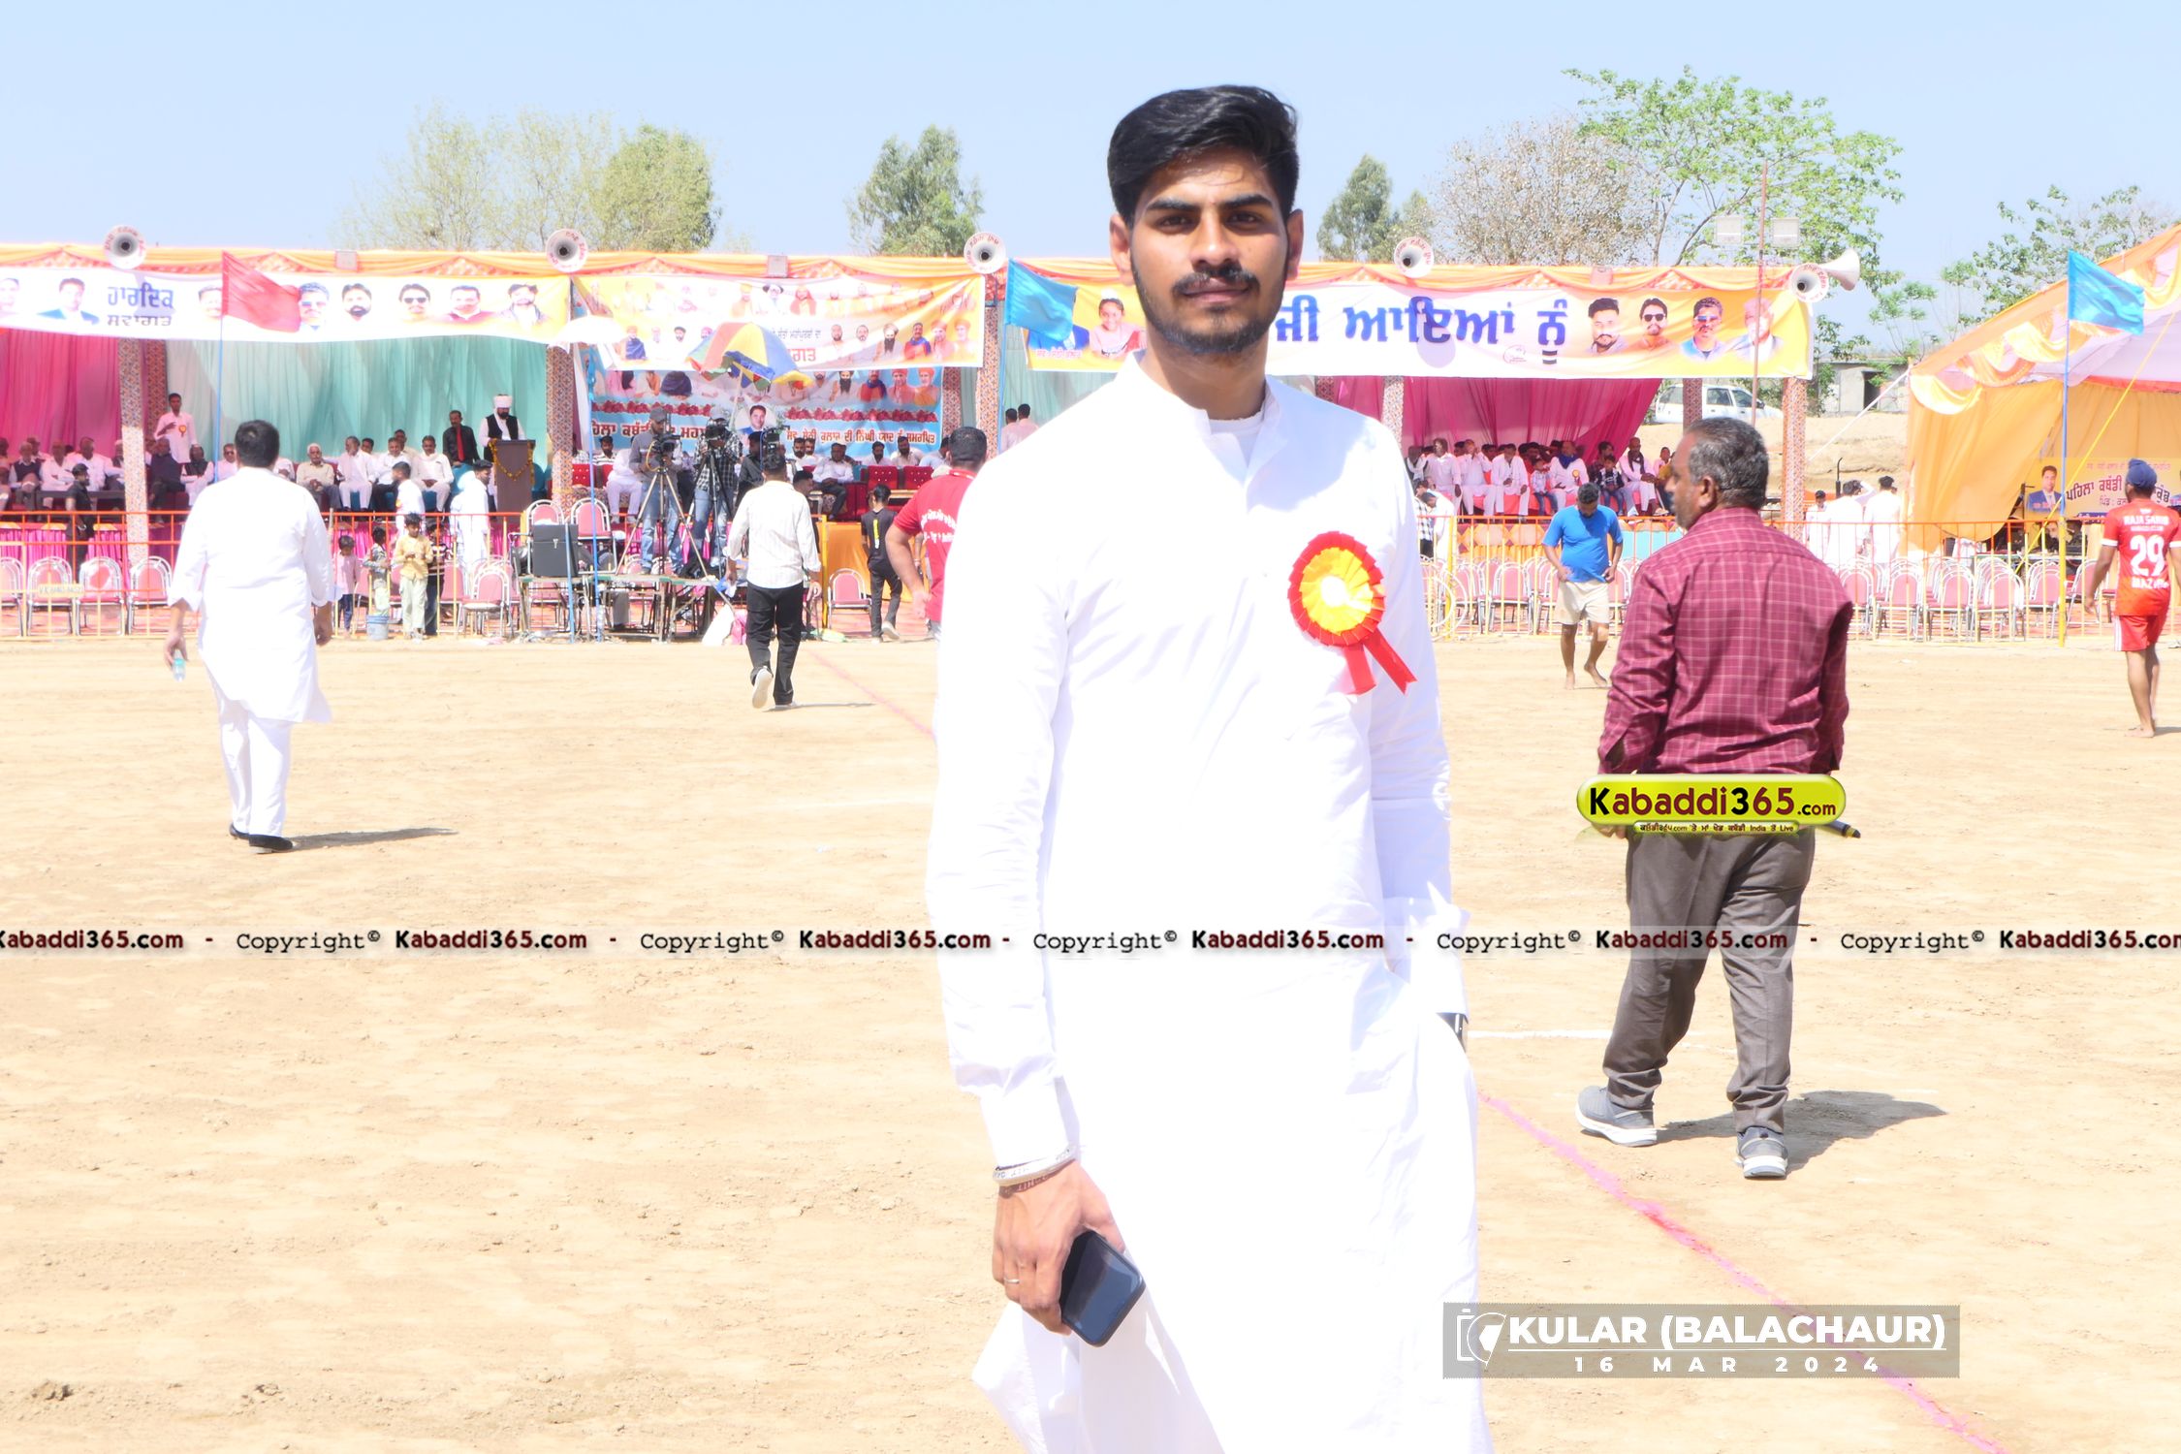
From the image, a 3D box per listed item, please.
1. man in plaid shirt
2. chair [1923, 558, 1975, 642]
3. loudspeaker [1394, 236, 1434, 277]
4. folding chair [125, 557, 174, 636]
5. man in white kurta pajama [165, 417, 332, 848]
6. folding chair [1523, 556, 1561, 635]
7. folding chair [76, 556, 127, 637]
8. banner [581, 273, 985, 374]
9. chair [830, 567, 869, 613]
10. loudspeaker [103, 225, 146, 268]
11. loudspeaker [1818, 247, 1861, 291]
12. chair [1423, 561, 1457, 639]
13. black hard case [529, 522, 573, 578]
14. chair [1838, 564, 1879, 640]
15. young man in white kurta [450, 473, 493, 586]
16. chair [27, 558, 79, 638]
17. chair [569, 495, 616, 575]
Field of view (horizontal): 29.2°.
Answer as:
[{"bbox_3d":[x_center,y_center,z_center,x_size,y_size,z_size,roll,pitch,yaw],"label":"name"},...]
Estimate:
[{"bbox_3d":[1.404,0.146,9.400,0.570,1.690,0.500,-2,4,-22],"label":"man in plaid shirt"},{"bbox_3d":[9.498,-1.332,46.000,0.460,0.860,0.520,1,3,18],"label":"chair"},{"bbox_3d":[3.784,-5.498,48.900,0.460,0.460,0.440,0,-2,-6],"label":"loudspeaker"},{"bbox_3d":[-10.499,-1.459,46.700,0.490,0.880,0.520,0,3,-7],"label":"folding chair"},{"bbox_3d":[-3.483,-0.382,17.350,0.700,1.760,0.430,0,3,-4],"label":"man in white kurta pajama"},{"bbox_3d":[5.365,-1.519,49.200,0.470,0.860,0.520,1,3,7],"label":"folding chair"},{"bbox_3d":[-10.554,-1.391,44.600,0.500,0.850,0.500,0,3,-10],"label":"folding chair"},{"bbox_3d":[-3.507,-4.581,47.400,4.600,1.100,0.080,0,3,-8],"label":"banner"},{"bbox_3d":[-2.740,-1.414,47.500,0.460,0.860,0.520,0,3,-8],"label":"chair"},{"bbox_3d":[-10.817,-5.363,46.800,0.480,0.490,0.480,0,3,-12],"label":"loudspeaker"},{"bbox_3d":[8.785,-5.387,49.200,0.520,0.490,0.480,0,3,-14],"label":"loudspeaker"},{"bbox_3d":[3.974,-1.468,48.500,0.470,0.860,0.520,1,3,5],"label":"chair"},{"bbox_3d":[-5.458,-1.803,42.300,0.450,0.530,0.320,0,3,-3],"label":"black hard case"},{"bbox_3d":[8.850,-1.428,48.300,0.470,0.860,0.520,1,3,14],"label":"chair"},{"bbox_3d":[-6.707,-1.954,45.200,0.400,1.760,0.500,-1,3,-22],"label":"young man in white kurta"},{"bbox_3d":[-11.081,-1.391,44.600,0.500,0.850,0.500,0,3,-10],"label":"chair"},{"bbox_3d":[-5.441,-2.083,45.600,0.470,0.860,0.520,0,3,-8],"label":"chair"}]

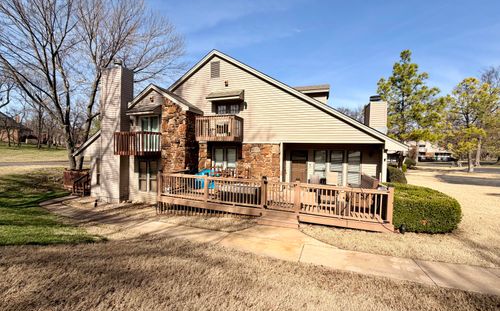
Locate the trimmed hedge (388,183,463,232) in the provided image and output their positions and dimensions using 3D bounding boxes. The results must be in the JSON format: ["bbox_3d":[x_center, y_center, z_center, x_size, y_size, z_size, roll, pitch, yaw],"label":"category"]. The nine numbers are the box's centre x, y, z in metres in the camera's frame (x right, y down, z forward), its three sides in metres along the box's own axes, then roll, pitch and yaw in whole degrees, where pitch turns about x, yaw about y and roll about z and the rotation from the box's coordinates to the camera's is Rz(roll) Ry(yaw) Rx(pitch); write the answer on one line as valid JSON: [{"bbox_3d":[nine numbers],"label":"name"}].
[{"bbox_3d":[5.292,1.601,6.545,1.680,1.092,2.310,2,2,20],"label":"trimmed hedge"}]

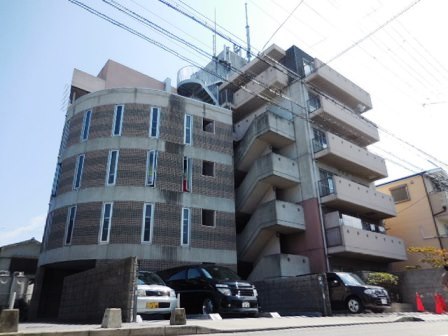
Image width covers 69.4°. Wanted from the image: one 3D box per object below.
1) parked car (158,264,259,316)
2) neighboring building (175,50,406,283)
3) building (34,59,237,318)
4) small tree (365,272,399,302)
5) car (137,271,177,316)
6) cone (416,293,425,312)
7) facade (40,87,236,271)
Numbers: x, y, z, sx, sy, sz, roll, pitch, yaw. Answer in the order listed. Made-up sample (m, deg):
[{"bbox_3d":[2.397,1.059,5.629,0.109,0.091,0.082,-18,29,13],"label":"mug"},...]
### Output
[{"bbox_3d":[-0.705,5.120,13.392,1.810,1.920,4.800,16,-29,-35],"label":"parked car"},{"bbox_3d":[4.260,0.736,23.673,9.600,18.000,10.600,16,-29,-35],"label":"neighboring building"},{"bbox_3d":[-5.941,1.182,21.527,10.000,15.800,9.600,12,-27,-27],"label":"building"},{"bbox_3d":[7.299,5.638,15.006,1.350,1.450,1.250,16,-29,-35],"label":"small tree"},{"bbox_3d":[-2.986,4.262,10.802,1.475,1.500,3.400,16,-29,-35],"label":"car"},{"bbox_3d":[7.766,5.383,12.912,0.370,0.700,0.370,16,-29,-35],"label":"cone"},{"bbox_3d":[-4.922,0.846,19.792,9.800,10.000,5.800,12,-27,-27],"label":"facade"}]

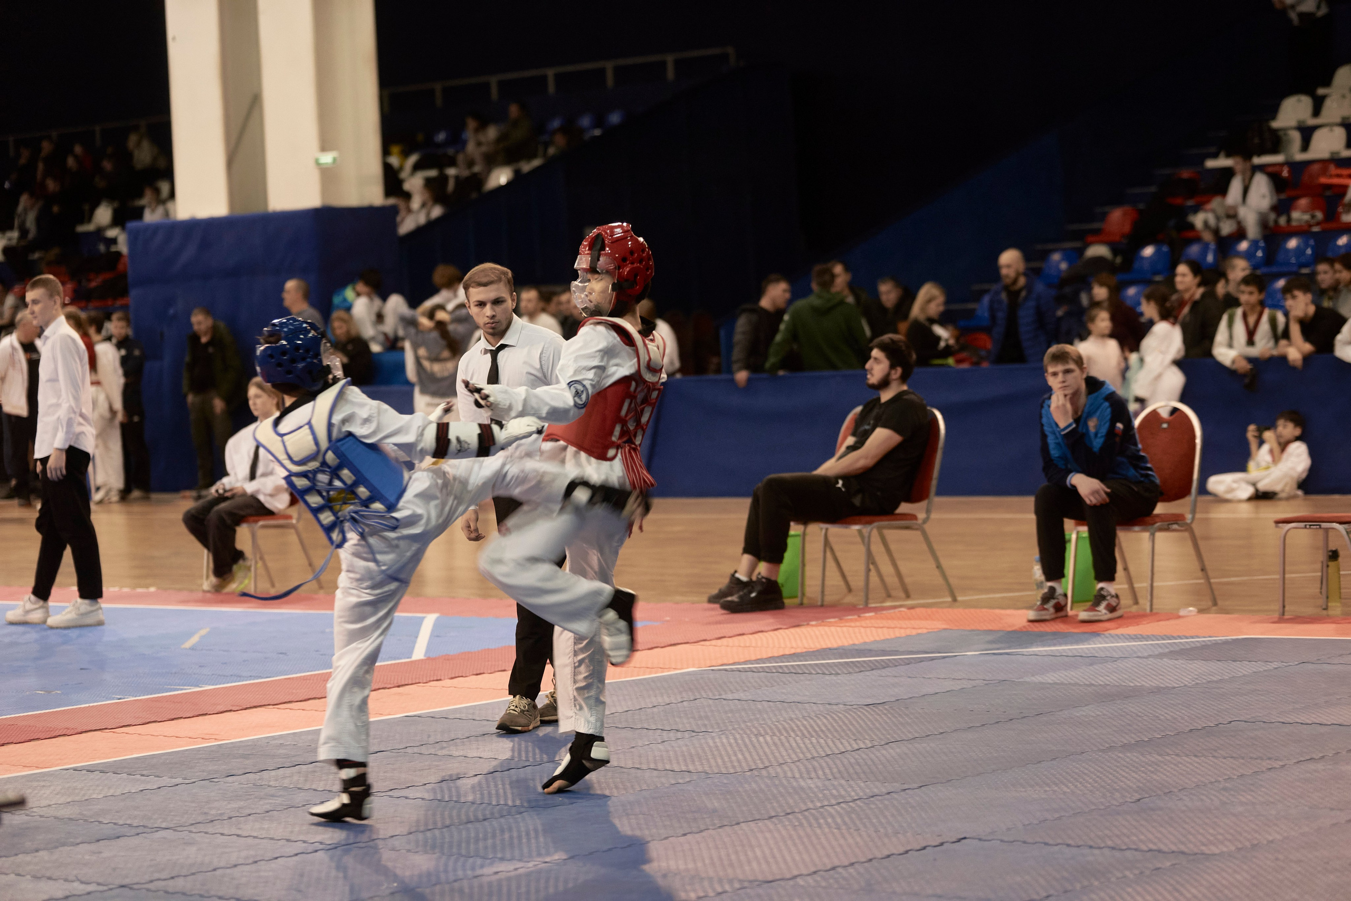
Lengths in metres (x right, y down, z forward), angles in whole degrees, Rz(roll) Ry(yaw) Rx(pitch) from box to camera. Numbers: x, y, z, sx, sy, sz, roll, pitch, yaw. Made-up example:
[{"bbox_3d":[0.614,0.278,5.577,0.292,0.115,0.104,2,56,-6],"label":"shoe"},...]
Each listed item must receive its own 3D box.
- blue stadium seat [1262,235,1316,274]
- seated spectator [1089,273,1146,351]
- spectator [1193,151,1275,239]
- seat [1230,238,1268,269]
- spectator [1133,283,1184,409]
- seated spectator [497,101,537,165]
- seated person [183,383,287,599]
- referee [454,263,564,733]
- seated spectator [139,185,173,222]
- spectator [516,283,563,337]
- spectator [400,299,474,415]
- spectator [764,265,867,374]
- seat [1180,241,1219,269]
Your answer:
[{"bbox_3d":[5.021,-1.601,30.700,0.420,0.330,0.390,-1,3,43],"label":"blue stadium seat"},{"bbox_3d":[3.357,-0.712,28.725,0.620,1.280,0.500,-5,3,-41],"label":"seated spectator"},{"bbox_3d":[4.801,-1.993,31.876,0.520,1.050,0.720,-2,3,34],"label":"spectator"},{"bbox_3d":[4.602,-1.564,30.500,0.420,0.330,0.350,-1,3,44],"label":"seat"},{"bbox_3d":[3.375,-0.471,26.000,0.420,1.380,0.420,-2,2,12],"label":"spectator"},{"bbox_3d":[-1.813,-3.335,42.000,0.680,1.150,0.470,-5,3,-41],"label":"seated spectator"},{"bbox_3d":[-2.617,0.199,22.500,0.780,1.260,0.520,-5,3,-44],"label":"seated person"},{"bbox_3d":[-0.595,0.152,13.939,0.500,1.740,0.340,-2,2,18],"label":"referee"},{"bbox_3d":[-5.621,-2.310,40.822,0.480,1.150,0.600,-2,3,34],"label":"seated spectator"},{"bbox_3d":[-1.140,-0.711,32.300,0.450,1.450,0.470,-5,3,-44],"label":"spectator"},{"bbox_3d":[-1.999,-0.545,32.328,0.660,1.500,0.400,-2,2,18],"label":"spectator"},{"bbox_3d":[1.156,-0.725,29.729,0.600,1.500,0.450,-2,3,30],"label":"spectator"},{"bbox_3d":[4.070,-1.496,29.500,0.420,0.360,0.430,-5,3,-44],"label":"seat"}]

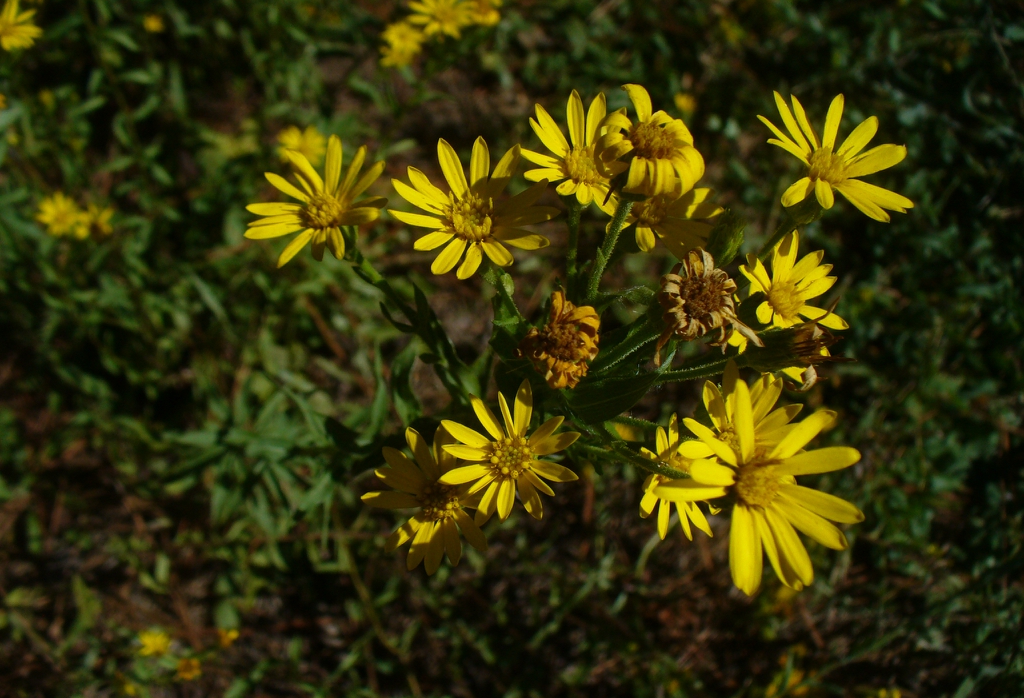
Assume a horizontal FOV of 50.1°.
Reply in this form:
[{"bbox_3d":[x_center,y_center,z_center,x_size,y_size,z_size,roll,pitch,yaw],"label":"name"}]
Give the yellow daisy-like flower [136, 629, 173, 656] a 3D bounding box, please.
[{"bbox_3d":[-0.245,0.202,0.750,0.025,0.010,0.022,0,63,-6],"label":"yellow daisy-like flower"}]

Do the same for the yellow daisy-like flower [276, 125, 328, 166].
[{"bbox_3d":[-0.127,-0.123,0.660,0.030,0.012,0.028,0,69,-3],"label":"yellow daisy-like flower"}]

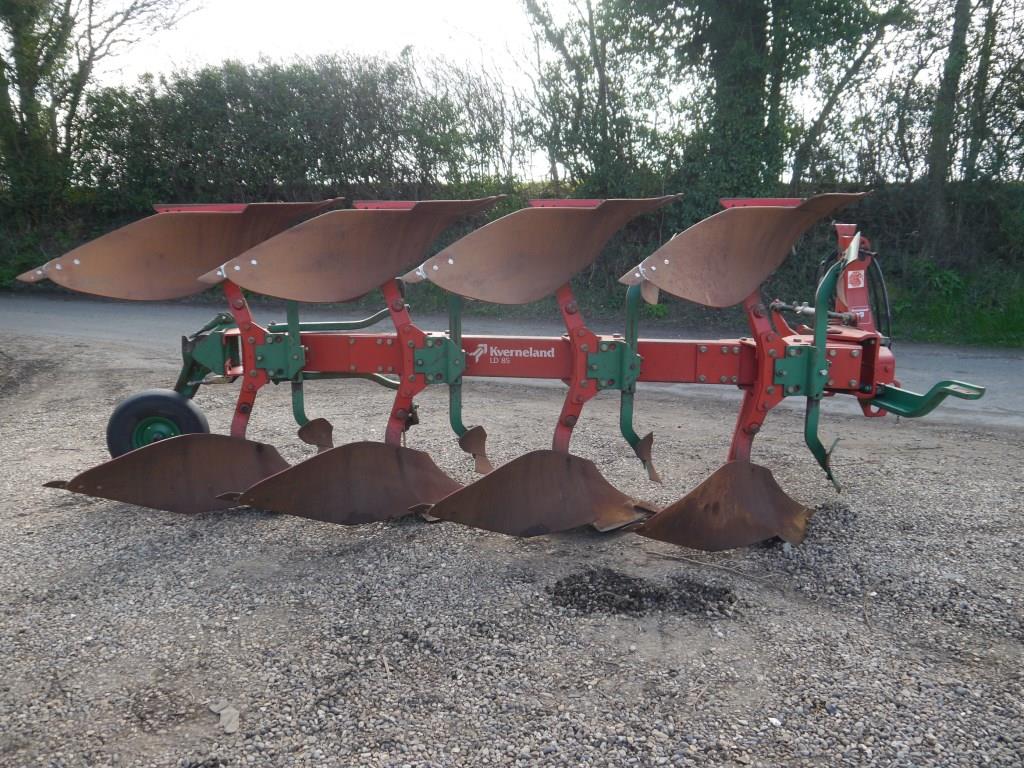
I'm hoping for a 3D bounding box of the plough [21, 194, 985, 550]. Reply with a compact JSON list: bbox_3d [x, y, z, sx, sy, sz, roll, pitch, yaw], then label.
[{"bbox_3d":[-0.140,-0.090,4.300,4.650,1.660,1.500,0,9,-3],"label":"plough"}]

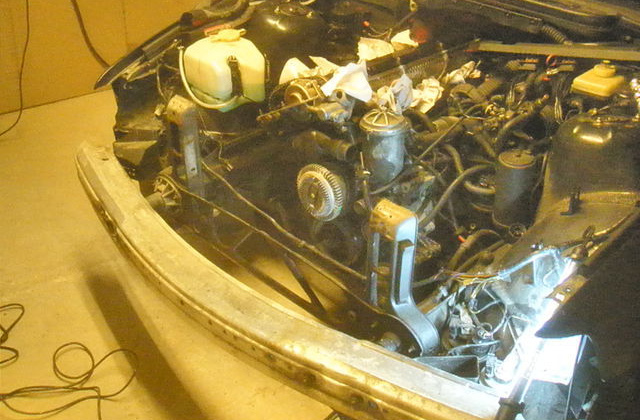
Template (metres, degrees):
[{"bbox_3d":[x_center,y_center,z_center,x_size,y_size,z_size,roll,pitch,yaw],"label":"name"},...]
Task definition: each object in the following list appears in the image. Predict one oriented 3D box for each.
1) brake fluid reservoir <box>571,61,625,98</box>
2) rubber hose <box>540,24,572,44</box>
[{"bbox_3d":[0.837,-0.394,2.120,0.120,0.085,0.130,29,47,34],"label":"brake fluid reservoir"},{"bbox_3d":[0.808,-0.600,2.400,0.110,0.055,0.045,29,47,34],"label":"rubber hose"}]

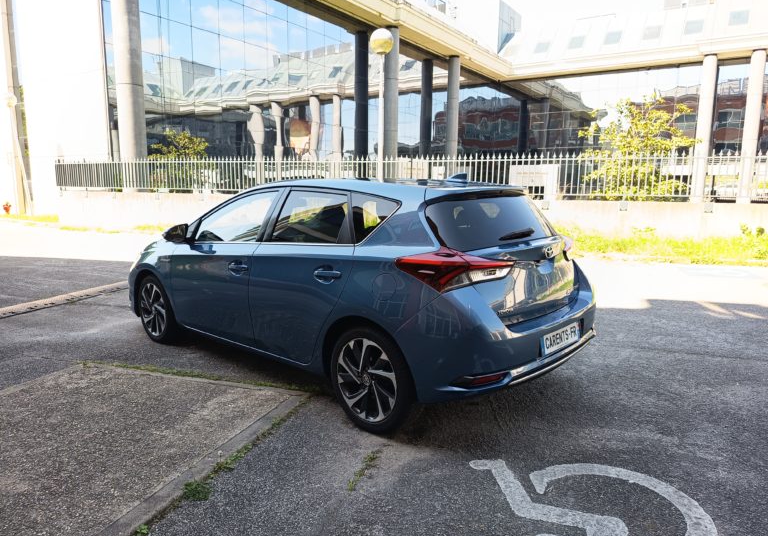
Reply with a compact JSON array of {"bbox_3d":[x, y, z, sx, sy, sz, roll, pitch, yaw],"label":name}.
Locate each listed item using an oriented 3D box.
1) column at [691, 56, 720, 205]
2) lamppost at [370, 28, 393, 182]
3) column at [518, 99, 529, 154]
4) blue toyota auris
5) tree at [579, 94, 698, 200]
[{"bbox_3d":[21.714,-8.718,36.224,0.790,11.000,0.790,1,7,0],"label":"column"},{"bbox_3d":[-0.108,-3.255,13.657,0.550,5.501,0.550,1,7,0],"label":"lamppost"},{"bbox_3d":[11.619,-9.378,45.127,0.800,9.657,0.800,1,7,0],"label":"column"},{"bbox_3d":[-0.546,-0.009,4.458,4.330,1.480,1.790,8,10,42],"label":"blue toyota auris"},{"bbox_3d":[8.150,-3.249,17.300,3.700,4.620,3.500,1,7,0],"label":"tree"}]

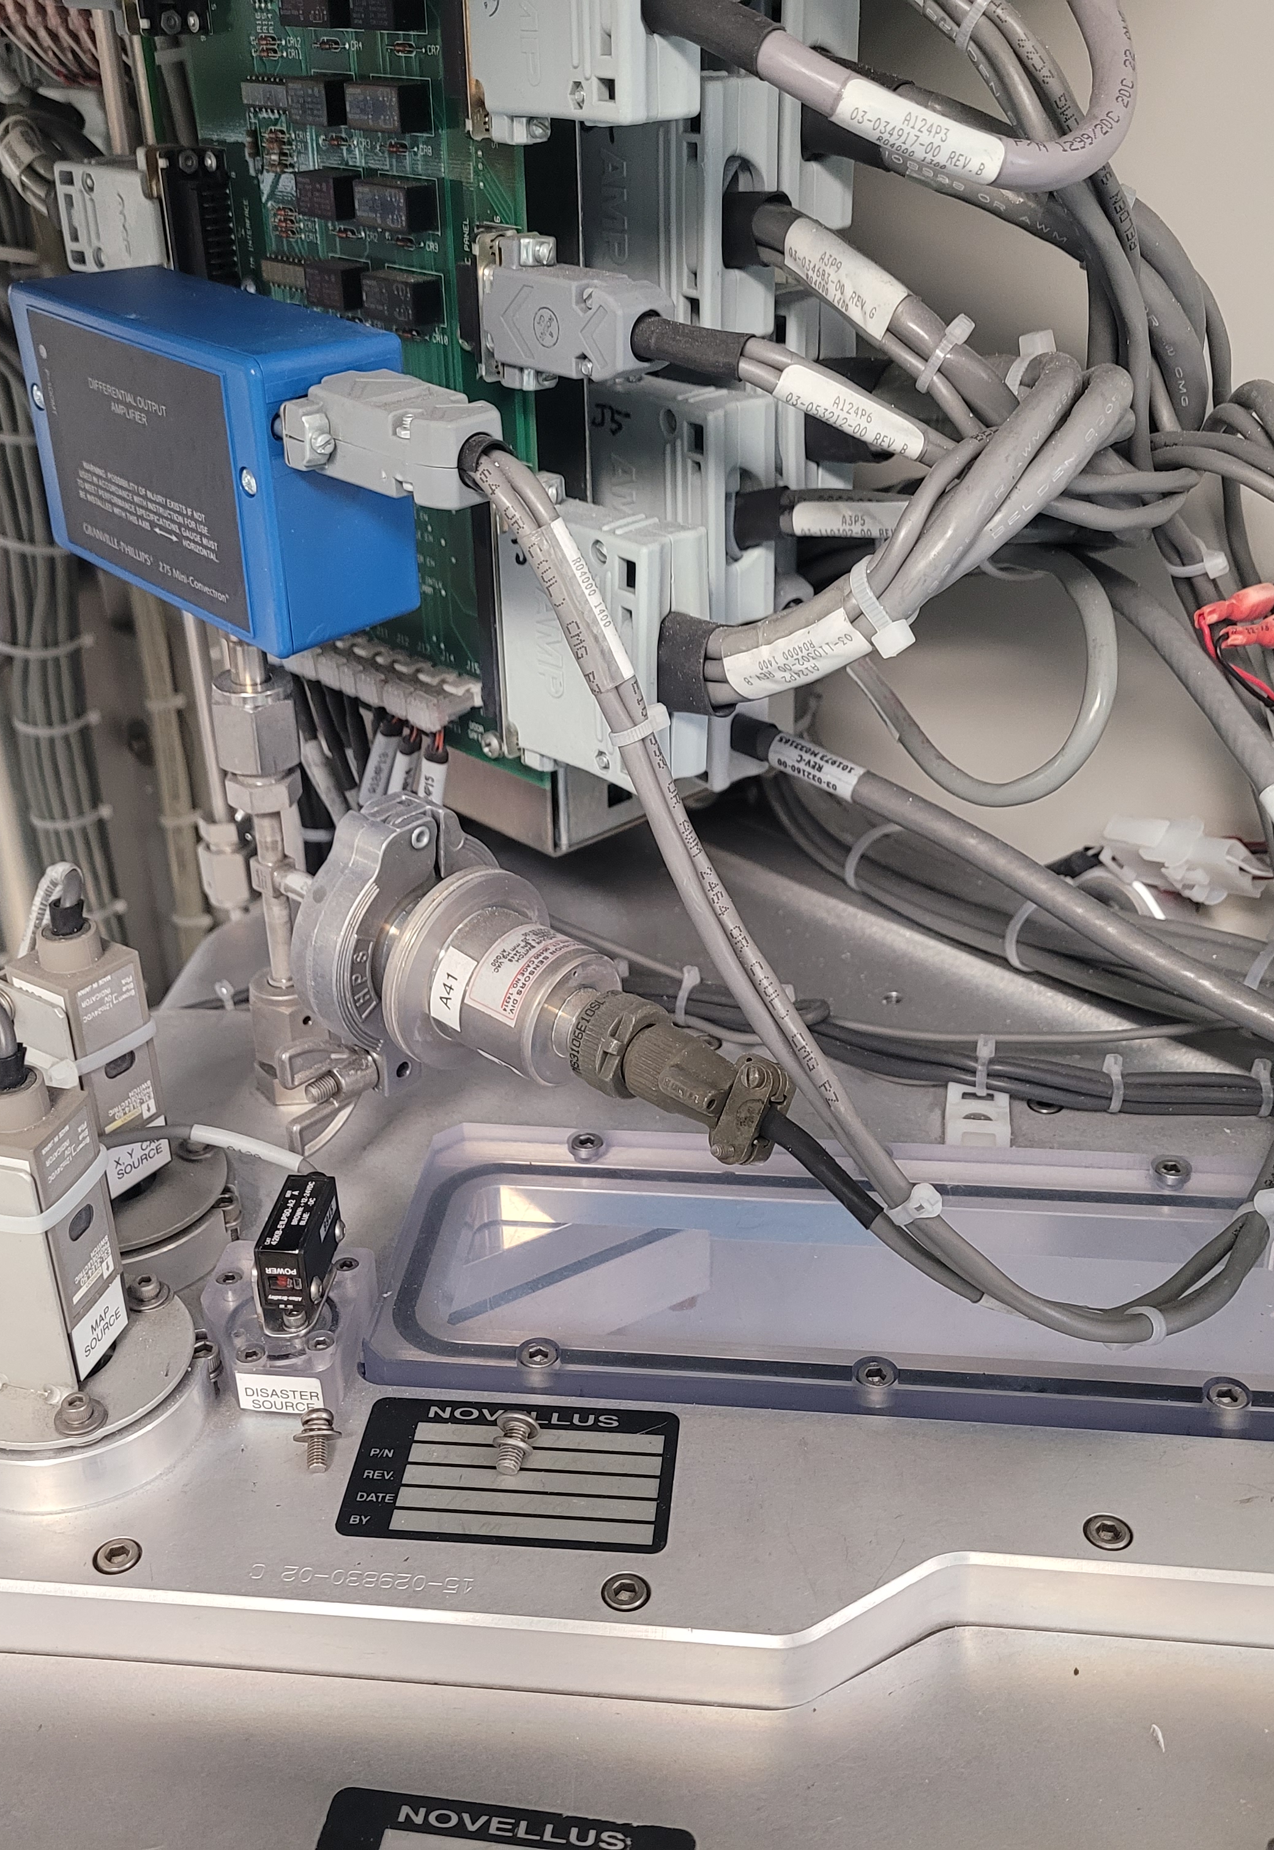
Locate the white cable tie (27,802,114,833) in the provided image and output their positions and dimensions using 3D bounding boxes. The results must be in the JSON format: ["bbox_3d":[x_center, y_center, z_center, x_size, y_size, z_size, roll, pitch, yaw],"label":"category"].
[{"bbox_3d":[-0.217,-0.043,0.710,0.034,0.006,0.027,2,31,5],"label":"white cable tie"}]

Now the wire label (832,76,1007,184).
[{"bbox_3d":[0.053,-0.149,0.348,0.033,0.009,0.007,22,40,11],"label":"wire label"}]

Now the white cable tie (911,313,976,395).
[{"bbox_3d":[0.066,-0.123,0.398,0.006,0.017,0.011,35,20,12],"label":"white cable tie"}]

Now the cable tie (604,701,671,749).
[{"bbox_3d":[0.000,-0.045,0.412,0.015,0.004,0.009,-25,29,3],"label":"cable tie"}]

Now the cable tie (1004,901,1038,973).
[{"bbox_3d":[0.122,0.004,0.575,0.005,0.026,0.024,26,6,39],"label":"cable tie"}]

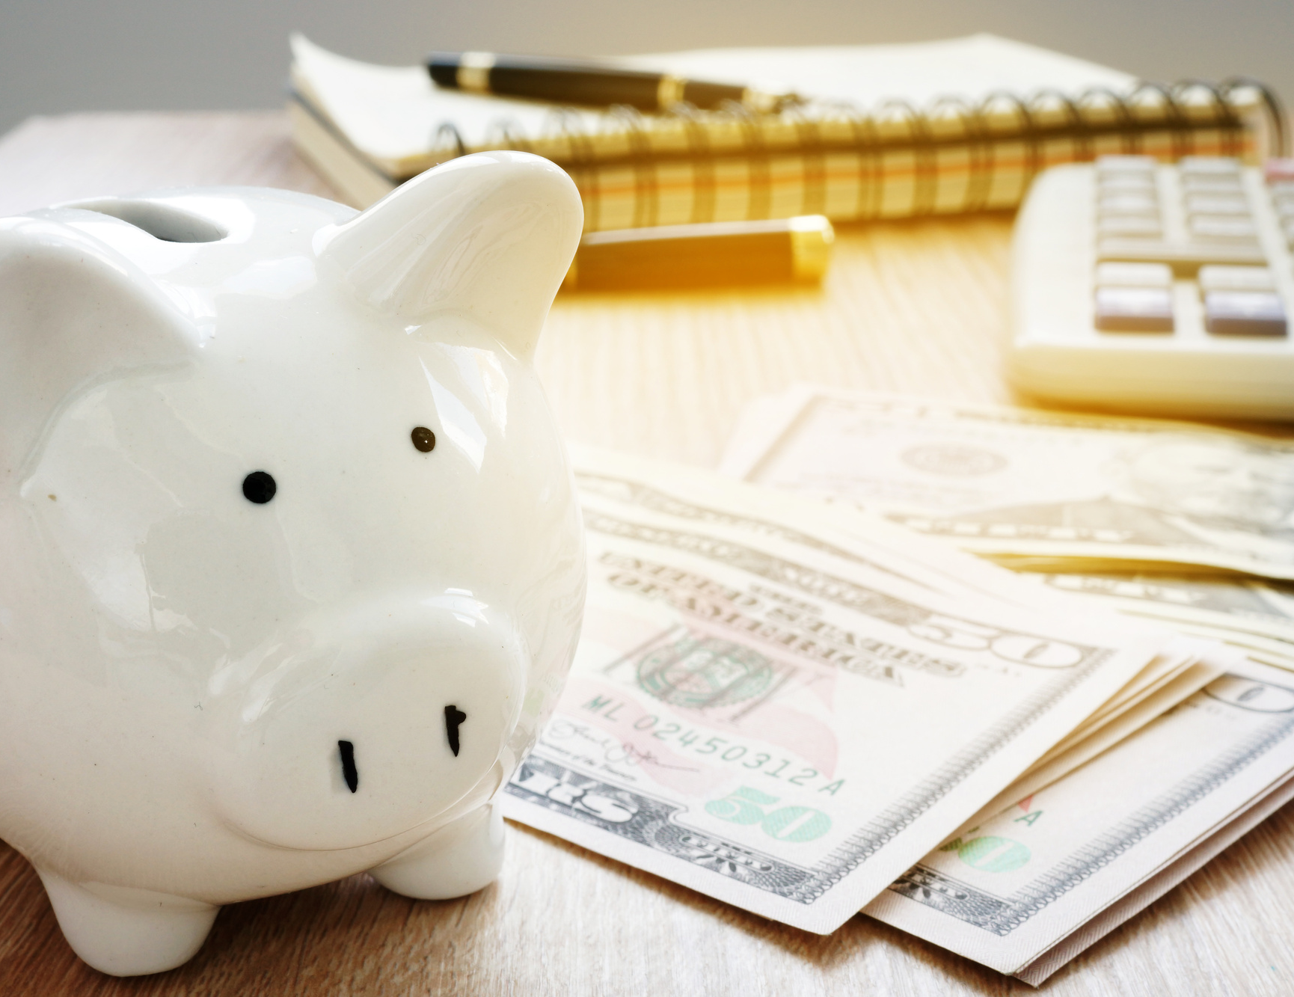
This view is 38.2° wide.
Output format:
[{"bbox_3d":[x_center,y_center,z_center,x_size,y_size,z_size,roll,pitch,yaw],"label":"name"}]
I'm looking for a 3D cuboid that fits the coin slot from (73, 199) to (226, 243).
[{"bbox_3d":[-0.047,-0.025,0.174,0.006,0.005,0.024,-16,27,-33],"label":"coin slot"}]

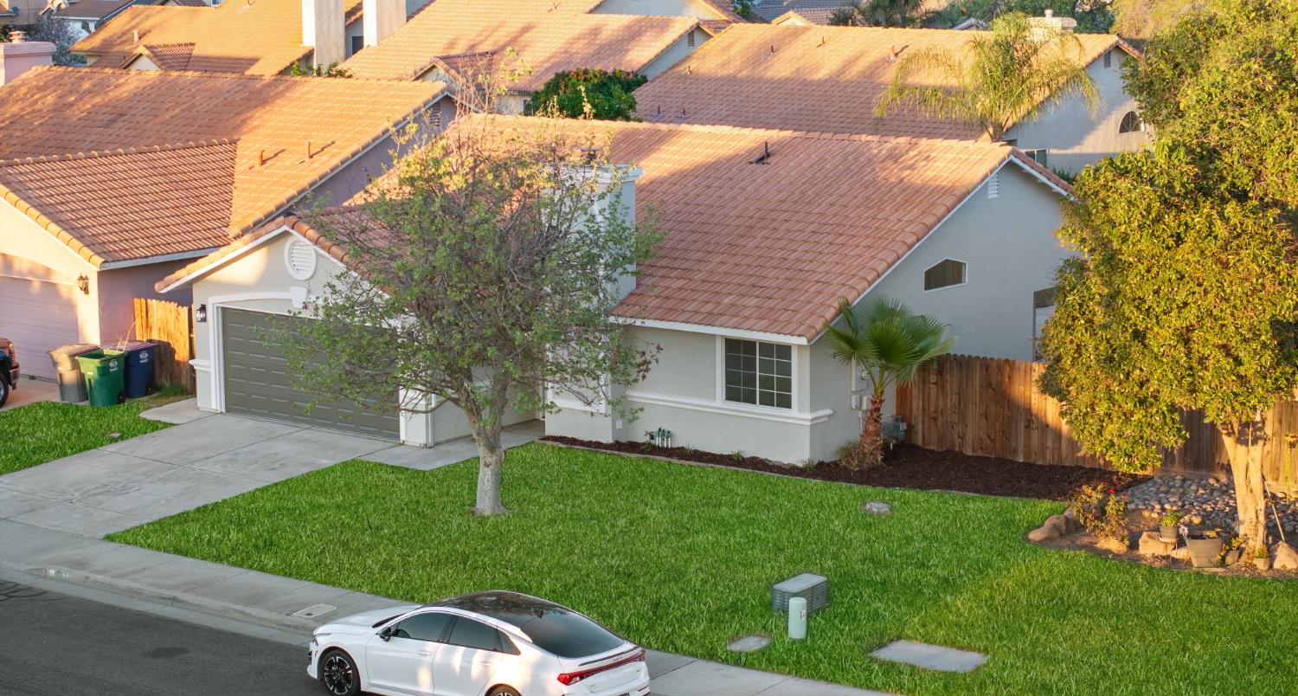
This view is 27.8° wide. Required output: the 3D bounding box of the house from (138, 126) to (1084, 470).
[{"bbox_3d":[0.605,-1.830,54.459,14.100,5.400,16.550,7,11,37],"label":"house"}]

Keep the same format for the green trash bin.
[{"bbox_3d":[-11.032,0.617,53.044,0.680,1.030,0.820,5,10,28],"label":"green trash bin"}]

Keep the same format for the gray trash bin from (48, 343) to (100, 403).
[{"bbox_3d":[-11.704,0.492,53.618,0.680,1.100,0.840,4,10,27],"label":"gray trash bin"}]

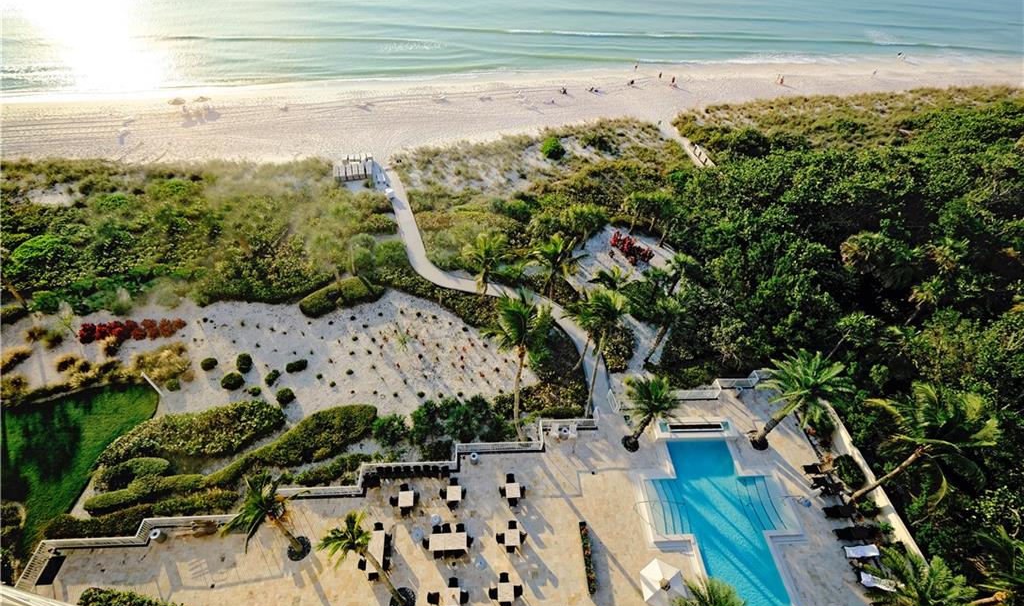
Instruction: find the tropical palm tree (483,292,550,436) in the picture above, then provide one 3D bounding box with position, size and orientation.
[{"bbox_3d":[0.433,5.420,27.248,4.000,12.800,4.100,0,45,0],"label":"tropical palm tree"}]

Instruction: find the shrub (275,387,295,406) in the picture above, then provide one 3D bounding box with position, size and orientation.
[{"bbox_3d":[-17.900,7.420,33.840,1.400,1.150,1.400,0,46,-4],"label":"shrub"}]

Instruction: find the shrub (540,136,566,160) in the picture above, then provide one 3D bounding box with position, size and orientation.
[{"bbox_3d":[6.670,-24.560,67.710,4.000,2.900,4.000,0,46,-4],"label":"shrub"}]

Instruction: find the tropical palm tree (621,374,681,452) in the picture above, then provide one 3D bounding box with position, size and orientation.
[{"bbox_3d":[9.030,7.900,29.500,3.500,7.400,3.500,0,46,-4],"label":"tropical palm tree"}]

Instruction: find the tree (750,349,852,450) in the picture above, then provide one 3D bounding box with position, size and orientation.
[{"bbox_3d":[18.151,7.244,28.040,5.200,8.100,5.100,0,45,0],"label":"tree"}]

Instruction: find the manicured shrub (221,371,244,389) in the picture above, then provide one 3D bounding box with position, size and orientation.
[{"bbox_3d":[-22.580,6.380,34.550,1.650,1.150,1.550,0,46,-4],"label":"manicured shrub"}]

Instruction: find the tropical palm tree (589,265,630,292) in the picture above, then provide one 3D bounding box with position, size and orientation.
[{"bbox_3d":[9.163,-0.853,39.319,3.800,5.000,3.800,0,45,0],"label":"tropical palm tree"}]

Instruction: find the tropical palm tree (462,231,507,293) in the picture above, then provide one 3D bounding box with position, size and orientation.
[{"bbox_3d":[-2.679,-2.752,39.946,4.100,6.800,4.200,0,45,0],"label":"tropical palm tree"}]

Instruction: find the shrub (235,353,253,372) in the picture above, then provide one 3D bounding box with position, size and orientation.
[{"bbox_3d":[-22.737,5.167,35.986,1.300,1.200,1.300,0,45,0],"label":"shrub"}]

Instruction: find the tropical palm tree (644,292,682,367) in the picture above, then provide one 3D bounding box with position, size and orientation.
[{"bbox_3d":[12.360,2.660,35.890,3.000,7.600,3.000,0,46,-4],"label":"tropical palm tree"}]

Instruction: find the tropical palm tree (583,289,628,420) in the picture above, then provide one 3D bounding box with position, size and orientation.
[{"bbox_3d":[5.190,4.500,29.700,3.300,13.300,3.200,0,46,-4],"label":"tropical palm tree"}]

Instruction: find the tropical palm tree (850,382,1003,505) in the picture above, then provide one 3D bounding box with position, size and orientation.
[{"bbox_3d":[22.617,9.744,24.975,6.200,8.900,6.000,0,45,0],"label":"tropical palm tree"}]

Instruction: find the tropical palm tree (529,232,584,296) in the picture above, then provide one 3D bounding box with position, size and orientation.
[{"bbox_3d":[4.022,-2.822,39.875,4.900,7.000,4.800,0,45,0],"label":"tropical palm tree"}]

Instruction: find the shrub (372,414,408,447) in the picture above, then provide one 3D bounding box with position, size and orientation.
[{"bbox_3d":[-9.050,9.600,31.830,2.500,2.000,2.400,0,46,-4],"label":"shrub"}]

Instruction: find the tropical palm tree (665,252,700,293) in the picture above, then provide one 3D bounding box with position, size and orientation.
[{"bbox_3d":[15.951,-2.418,40.884,3.500,5.000,3.500,0,45,0],"label":"tropical palm tree"}]

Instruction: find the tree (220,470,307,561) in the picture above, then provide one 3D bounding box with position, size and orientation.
[{"bbox_3d":[-12.850,12.400,23.350,3.700,7.700,3.600,0,46,-4],"label":"tree"}]

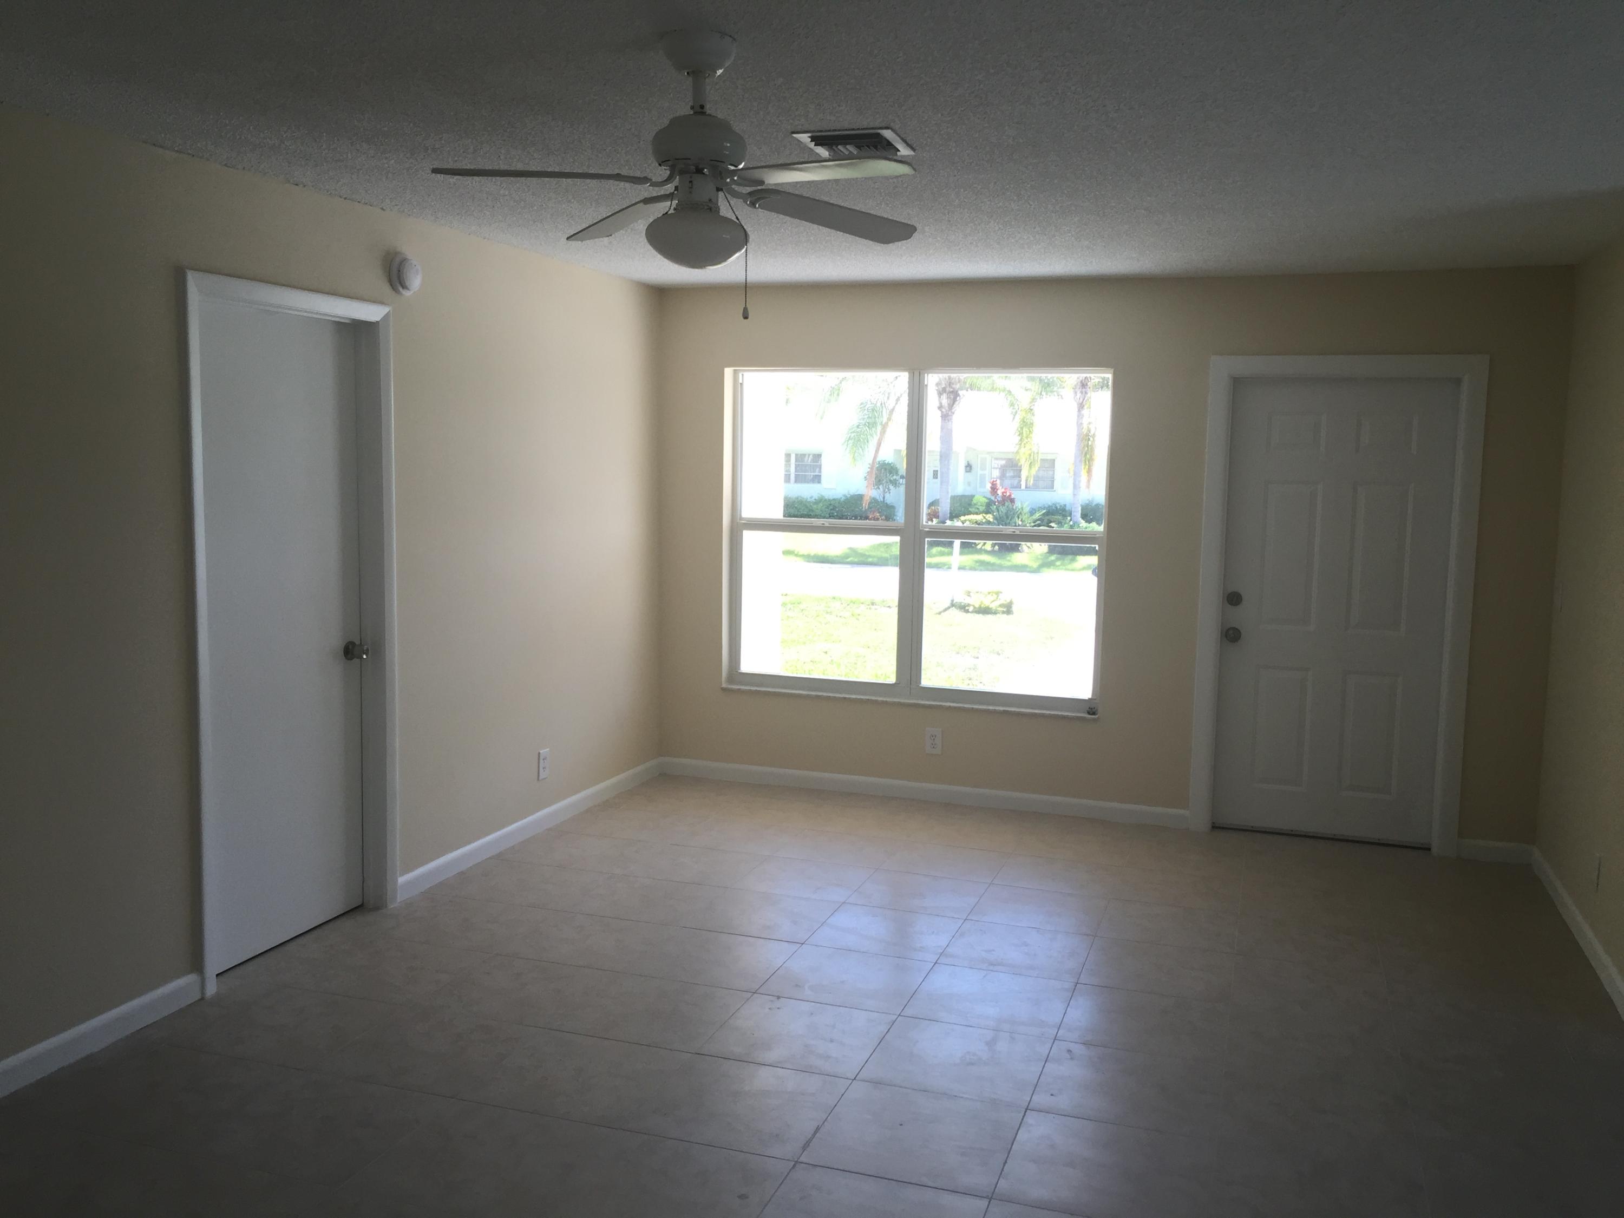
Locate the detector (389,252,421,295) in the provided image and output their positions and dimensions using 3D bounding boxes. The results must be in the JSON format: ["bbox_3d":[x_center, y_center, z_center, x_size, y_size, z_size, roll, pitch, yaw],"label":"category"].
[{"bbox_3d":[-1.420,-1.176,4.780,0.046,0.142,0.142,3,7,19],"label":"detector"}]

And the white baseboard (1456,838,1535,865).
[{"bbox_3d":[2.881,1.021,5.735,0.300,0.091,0.017,3,7,19],"label":"white baseboard"}]

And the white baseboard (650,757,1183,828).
[{"bbox_3d":[0.457,0.887,6.569,2.642,0.091,0.017,3,7,19],"label":"white baseboard"}]

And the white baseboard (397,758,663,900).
[{"bbox_3d":[-1.138,0.926,5.981,0.017,0.091,2.177,3,7,19],"label":"white baseboard"}]

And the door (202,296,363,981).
[{"bbox_3d":[-1.759,0.080,4.451,0.045,2.070,0.820,3,7,19],"label":"door"}]

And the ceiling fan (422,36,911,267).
[{"bbox_3d":[-0.229,-0.907,2.718,1.030,0.436,1.030,3,7,19],"label":"ceiling fan"}]

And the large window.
[{"bbox_3d":[0.463,-0.345,6.505,1.850,1.560,0.090,3,7,19],"label":"large window"}]

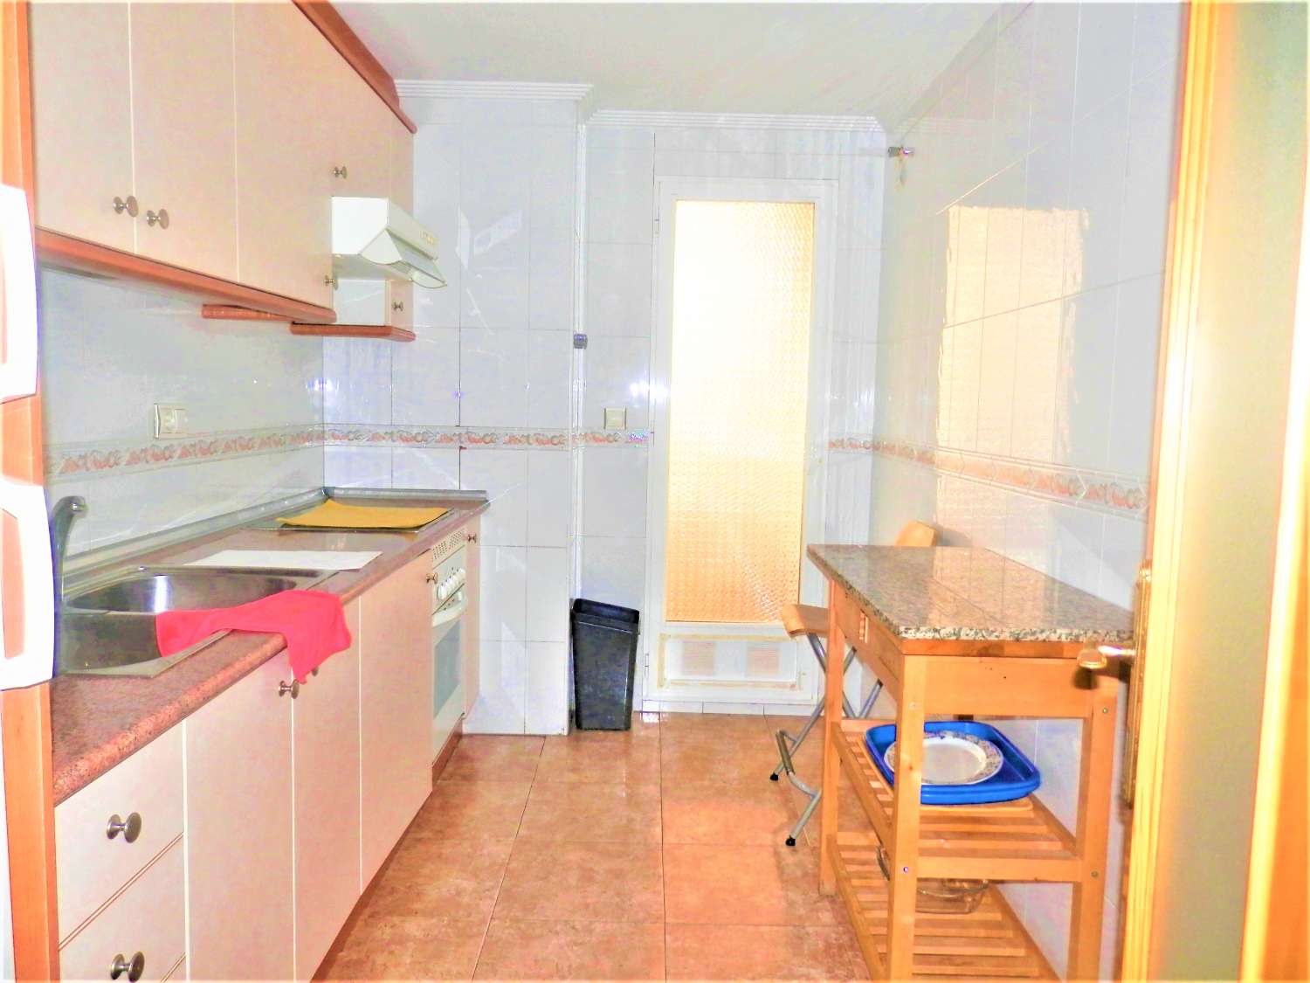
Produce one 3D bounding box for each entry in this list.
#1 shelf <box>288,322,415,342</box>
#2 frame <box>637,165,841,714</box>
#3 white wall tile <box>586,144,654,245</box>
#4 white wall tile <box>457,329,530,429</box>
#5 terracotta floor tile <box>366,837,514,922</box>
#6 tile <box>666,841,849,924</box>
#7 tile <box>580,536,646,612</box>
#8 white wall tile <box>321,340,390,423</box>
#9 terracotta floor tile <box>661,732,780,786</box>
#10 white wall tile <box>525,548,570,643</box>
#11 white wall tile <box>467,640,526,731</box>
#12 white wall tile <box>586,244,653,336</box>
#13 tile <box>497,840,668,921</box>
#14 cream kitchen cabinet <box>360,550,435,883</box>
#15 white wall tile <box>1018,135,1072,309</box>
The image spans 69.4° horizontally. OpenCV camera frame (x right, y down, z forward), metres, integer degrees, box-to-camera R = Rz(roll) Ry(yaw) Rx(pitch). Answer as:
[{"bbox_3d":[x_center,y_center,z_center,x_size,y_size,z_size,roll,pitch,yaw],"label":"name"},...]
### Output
[{"bbox_3d":[-1.043,-0.548,3.286,0.339,0.040,0.352,1,5,0],"label":"shelf"},{"bbox_3d":[0.330,-0.170,3.790,0.711,2.094,0.050,1,6,0],"label":"frame"},{"bbox_3d":[-0.137,-1.146,3.687,0.257,0.359,0.010,1,6,0],"label":"white wall tile"},{"bbox_3d":[-0.587,-0.413,3.463,0.249,0.359,0.010,1,6,0],"label":"white wall tile"},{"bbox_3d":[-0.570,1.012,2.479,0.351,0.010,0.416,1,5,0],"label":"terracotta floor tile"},{"bbox_3d":[0.234,1.035,2.499,0.425,0.012,0.426,1,5,0],"label":"tile"},{"bbox_3d":[-0.162,0.362,3.799,0.250,0.358,0.012,1,5,0],"label":"tile"},{"bbox_3d":[-1.085,-0.425,3.460,0.249,0.359,0.010,1,6,0],"label":"white wall tile"},{"bbox_3d":[0.235,0.972,3.373,0.430,0.010,0.418,1,6,0],"label":"terracotta floor tile"},{"bbox_3d":[-0.396,0.381,3.480,0.152,0.351,0.010,1,5,0],"label":"white wall tile"},{"bbox_3d":[-0.602,0.729,3.512,0.244,0.354,0.010,1,5,0],"label":"white wall tile"},{"bbox_3d":[-0.138,-0.782,3.693,0.250,0.357,0.012,1,5,0],"label":"white wall tile"},{"bbox_3d":[-0.191,1.043,2.537,0.430,0.010,0.418,1,6,0],"label":"tile"},{"bbox_3d":[-0.926,0.510,2.353,0.581,0.698,0.588,1,5,0],"label":"cream kitchen cabinet"},{"bbox_3d":[0.900,-0.619,2.175,0.010,0.365,0.250,1,5,0],"label":"white wall tile"}]

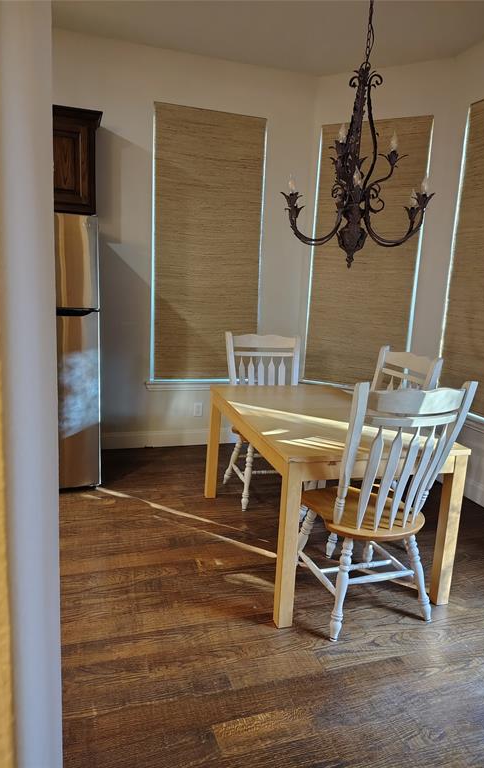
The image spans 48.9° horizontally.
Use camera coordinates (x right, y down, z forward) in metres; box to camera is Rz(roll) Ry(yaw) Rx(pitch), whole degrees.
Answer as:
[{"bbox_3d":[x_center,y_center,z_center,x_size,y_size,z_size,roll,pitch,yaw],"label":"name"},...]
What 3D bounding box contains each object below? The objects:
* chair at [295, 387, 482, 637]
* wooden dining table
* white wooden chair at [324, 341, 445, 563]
[{"bbox_3d":[0.562,0.475,2.353,0.544,1.075,0.610,-1,12,-18],"label":"chair"},{"bbox_3d":[0.384,0.519,2.919,0.850,0.751,1.363,-1,12,-17],"label":"wooden dining table"},{"bbox_3d":[0.678,0.347,3.025,0.610,1.075,0.544,-1,12,-19],"label":"white wooden chair"}]

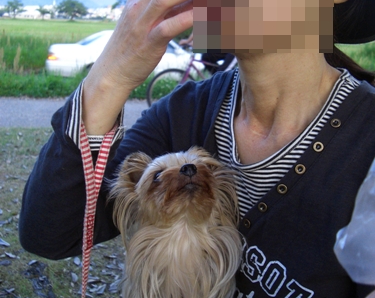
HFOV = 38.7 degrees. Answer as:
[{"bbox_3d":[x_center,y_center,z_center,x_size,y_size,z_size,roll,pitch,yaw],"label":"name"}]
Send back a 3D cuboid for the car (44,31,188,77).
[{"bbox_3d":[-1.101,-2.326,13.513,4.600,1.400,1.700,-1,14,-7],"label":"car"}]

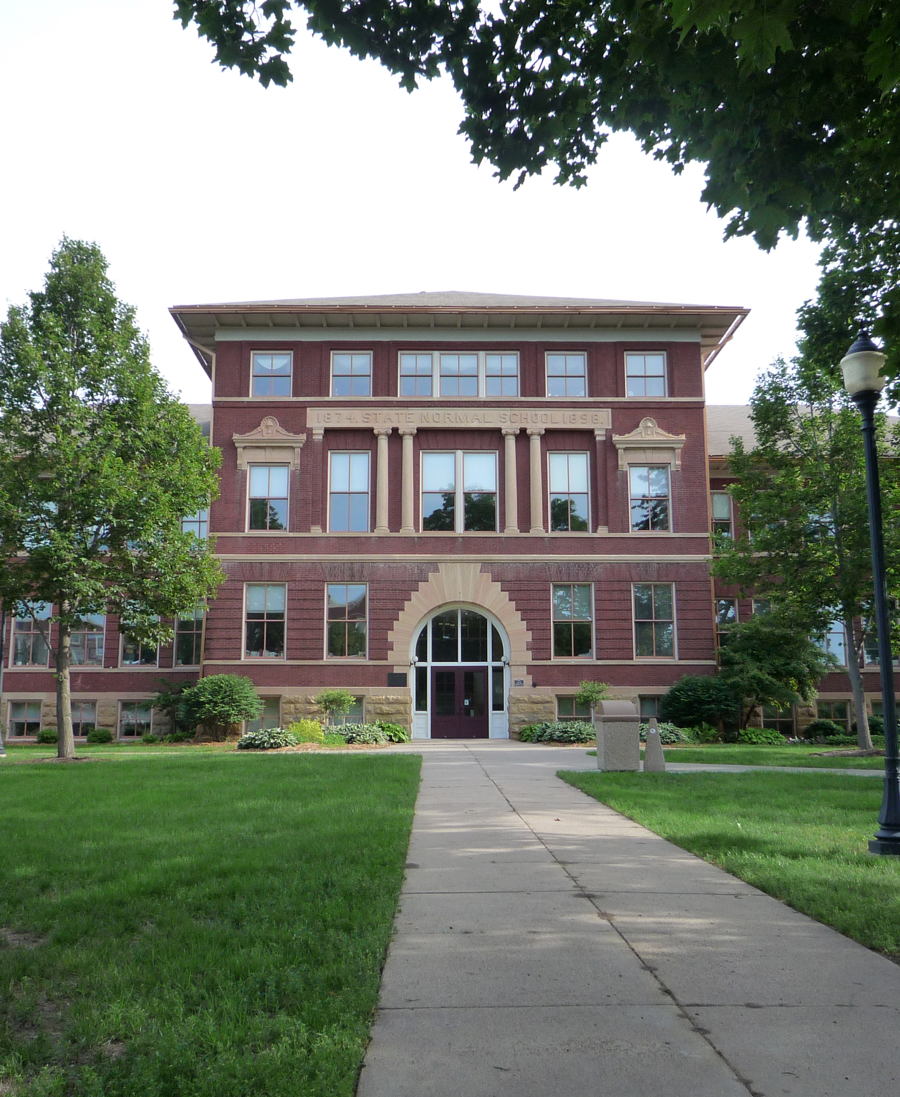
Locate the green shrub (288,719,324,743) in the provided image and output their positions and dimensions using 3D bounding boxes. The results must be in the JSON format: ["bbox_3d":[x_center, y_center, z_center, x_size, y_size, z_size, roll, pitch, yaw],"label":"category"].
[{"bbox_3d":[-4.291,5.434,31.401,1.080,0.700,1.000,0,-9,0],"label":"green shrub"}]

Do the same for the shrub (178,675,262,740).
[{"bbox_3d":[-7.180,5.001,33.172,2.600,2.060,2.450,0,-9,0],"label":"shrub"}]

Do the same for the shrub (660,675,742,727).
[{"bbox_3d":[7.996,5.043,33.692,2.550,1.950,2.400,0,-9,0],"label":"shrub"}]

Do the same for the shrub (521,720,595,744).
[{"bbox_3d":[3.441,5.735,33.035,2.500,0.700,1.400,0,-9,0],"label":"shrub"}]

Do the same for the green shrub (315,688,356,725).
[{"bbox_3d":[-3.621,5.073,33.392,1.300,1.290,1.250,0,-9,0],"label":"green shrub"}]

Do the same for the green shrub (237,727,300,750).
[{"bbox_3d":[-5.099,5.331,29.689,1.750,0.600,1.350,0,-9,0],"label":"green shrub"}]

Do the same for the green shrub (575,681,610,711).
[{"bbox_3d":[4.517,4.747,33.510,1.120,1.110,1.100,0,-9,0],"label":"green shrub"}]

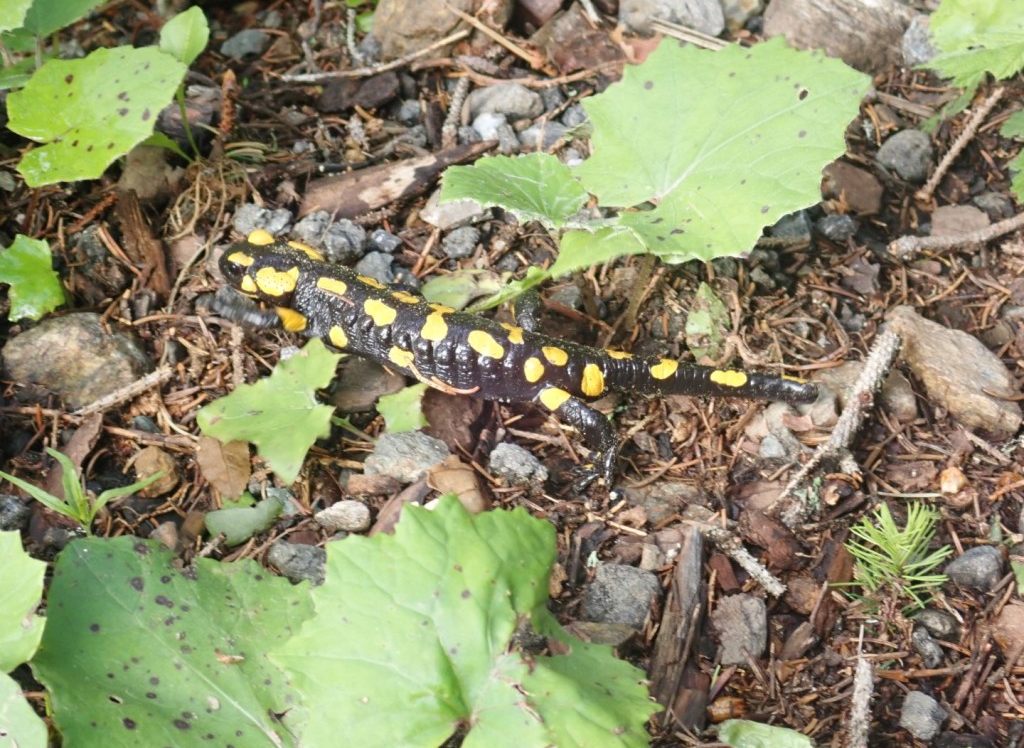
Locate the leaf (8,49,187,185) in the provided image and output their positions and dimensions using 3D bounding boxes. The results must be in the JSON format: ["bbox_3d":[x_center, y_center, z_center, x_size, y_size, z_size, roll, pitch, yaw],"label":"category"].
[{"bbox_3d":[-0.130,-0.083,0.920,0.067,0.018,0.051,-33,59,-23],"label":"leaf"}]

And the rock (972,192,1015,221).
[{"bbox_3d":[0.155,-0.053,0.951,0.014,0.007,0.010,0,48,0],"label":"rock"}]

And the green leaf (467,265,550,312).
[{"bbox_3d":[-0.001,-0.025,0.870,0.027,0.009,0.013,-19,50,-17],"label":"green leaf"}]

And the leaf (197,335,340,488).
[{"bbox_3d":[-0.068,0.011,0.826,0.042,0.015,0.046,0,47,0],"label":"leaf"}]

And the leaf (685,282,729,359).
[{"bbox_3d":[0.061,-0.016,0.918,0.014,0.006,0.030,-4,48,-3],"label":"leaf"}]

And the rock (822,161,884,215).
[{"bbox_3d":[0.110,-0.060,0.954,0.019,0.011,0.018,0,48,0],"label":"rock"}]

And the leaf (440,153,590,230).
[{"bbox_3d":[0.001,-0.055,0.886,0.046,0.013,0.027,0,47,0],"label":"leaf"}]

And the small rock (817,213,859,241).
[{"bbox_3d":[0.103,-0.046,0.932,0.013,0.008,0.009,0,52,0],"label":"small rock"}]

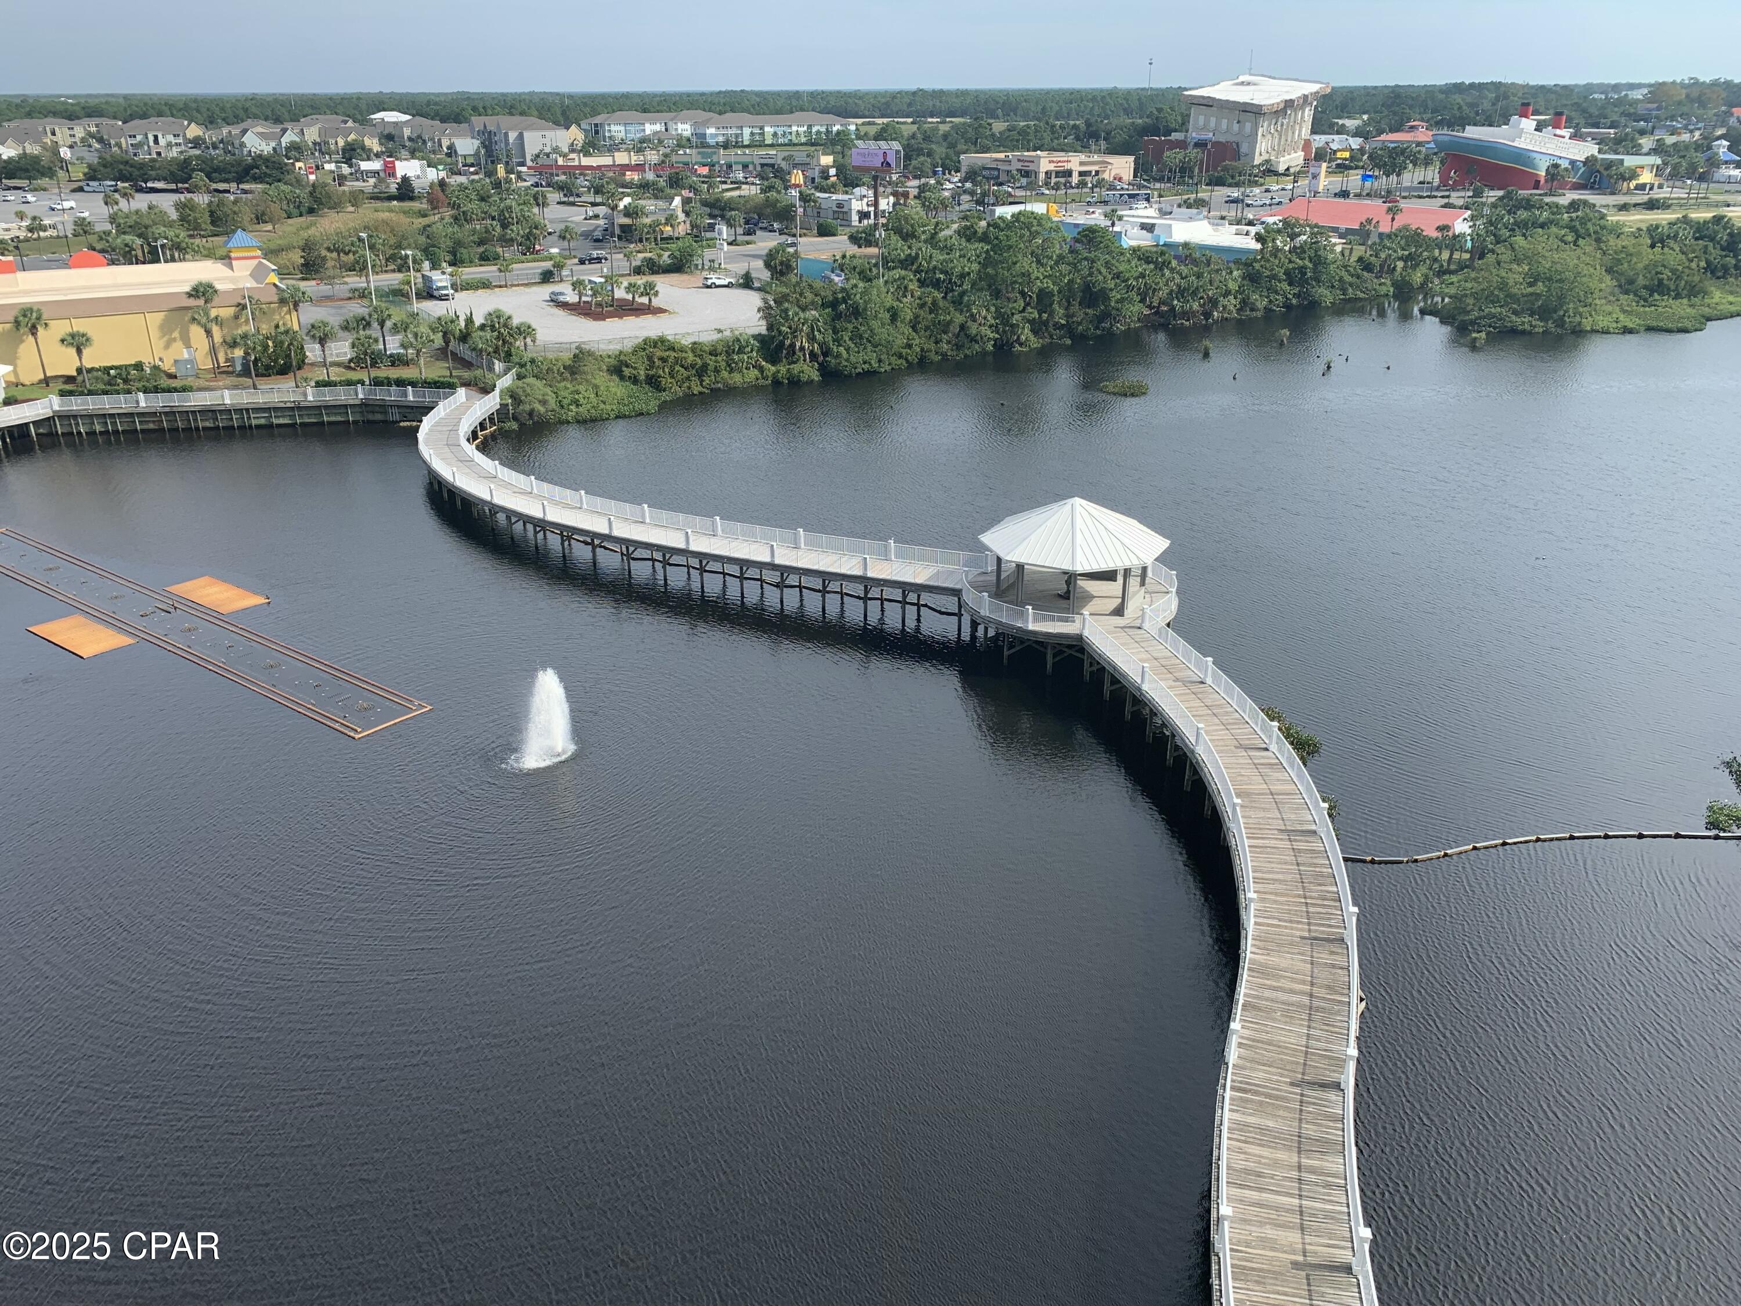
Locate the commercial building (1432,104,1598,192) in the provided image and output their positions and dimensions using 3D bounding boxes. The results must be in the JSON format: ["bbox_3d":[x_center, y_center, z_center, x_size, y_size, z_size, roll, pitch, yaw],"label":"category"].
[{"bbox_3d":[188.610,-147.690,381.400,45.000,22.490,21.000,-7,24,-16],"label":"commercial building"}]

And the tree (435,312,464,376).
[{"bbox_3d":[-44.870,-32.580,138.590,3.200,6.570,3.200,-8,24,-16],"label":"tree"}]

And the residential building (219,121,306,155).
[{"bbox_3d":[-247.750,-210.310,537.390,25.000,11.800,16.000,-21,31,-39],"label":"residential building"}]

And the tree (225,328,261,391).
[{"bbox_3d":[-63.610,-29.960,133.460,3.600,6.070,3.600,-11,26,-23],"label":"tree"}]

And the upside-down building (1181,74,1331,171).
[{"bbox_3d":[144.030,-198.530,488.110,42.000,31.500,33.000,-19,29,-36],"label":"upside-down building"}]

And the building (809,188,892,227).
[{"bbox_3d":[-6.110,-97.270,285.760,18.000,6.400,13.000,20,31,39],"label":"building"}]

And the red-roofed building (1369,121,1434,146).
[{"bbox_3d":[228.870,-215.570,547.090,27.000,11.800,27.000,20,31,39],"label":"red-roofed building"}]

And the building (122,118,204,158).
[{"bbox_3d":[-286.300,-206.890,526.960,25.000,14.300,17.000,-19,29,-36],"label":"building"}]

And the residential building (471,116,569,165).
[{"bbox_3d":[-146.150,-211.000,538.320,38.000,18.030,20.000,17,29,35],"label":"residential building"}]

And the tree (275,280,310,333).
[{"bbox_3d":[-67.240,-39.540,153.740,3.900,8.150,3.900,0,23,0],"label":"tree"}]

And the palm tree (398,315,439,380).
[{"bbox_3d":[-47.140,-31.550,136.430,3.800,6.430,3.800,-8,25,-17],"label":"palm tree"}]

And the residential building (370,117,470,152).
[{"bbox_3d":[-186.150,-216.100,548.910,36.000,12.500,17.000,-19,29,-36],"label":"residential building"}]

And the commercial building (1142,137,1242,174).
[{"bbox_3d":[113.270,-167.360,439.250,38.000,11.500,25.000,21,31,40],"label":"commercial building"}]

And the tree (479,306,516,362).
[{"bbox_3d":[-41.460,-35.370,145.860,3.900,5.870,3.900,-7,24,-14],"label":"tree"}]

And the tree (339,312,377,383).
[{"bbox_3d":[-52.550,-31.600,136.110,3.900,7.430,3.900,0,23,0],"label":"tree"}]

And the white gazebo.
[{"bbox_3d":[12.250,-6.430,78.860,11.010,5.950,11.010,-7,24,-15],"label":"white gazebo"}]

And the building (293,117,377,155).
[{"bbox_3d":[-262.240,-255.590,644.840,38.000,16.600,26.000,-8,25,-17],"label":"building"}]

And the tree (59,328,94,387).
[{"bbox_3d":[-80.640,-29.920,134.080,3.600,6.300,3.600,0,23,0],"label":"tree"}]

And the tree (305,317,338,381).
[{"bbox_3d":[-57.350,-31.830,137.670,3.400,6.670,3.400,0,23,0],"label":"tree"}]

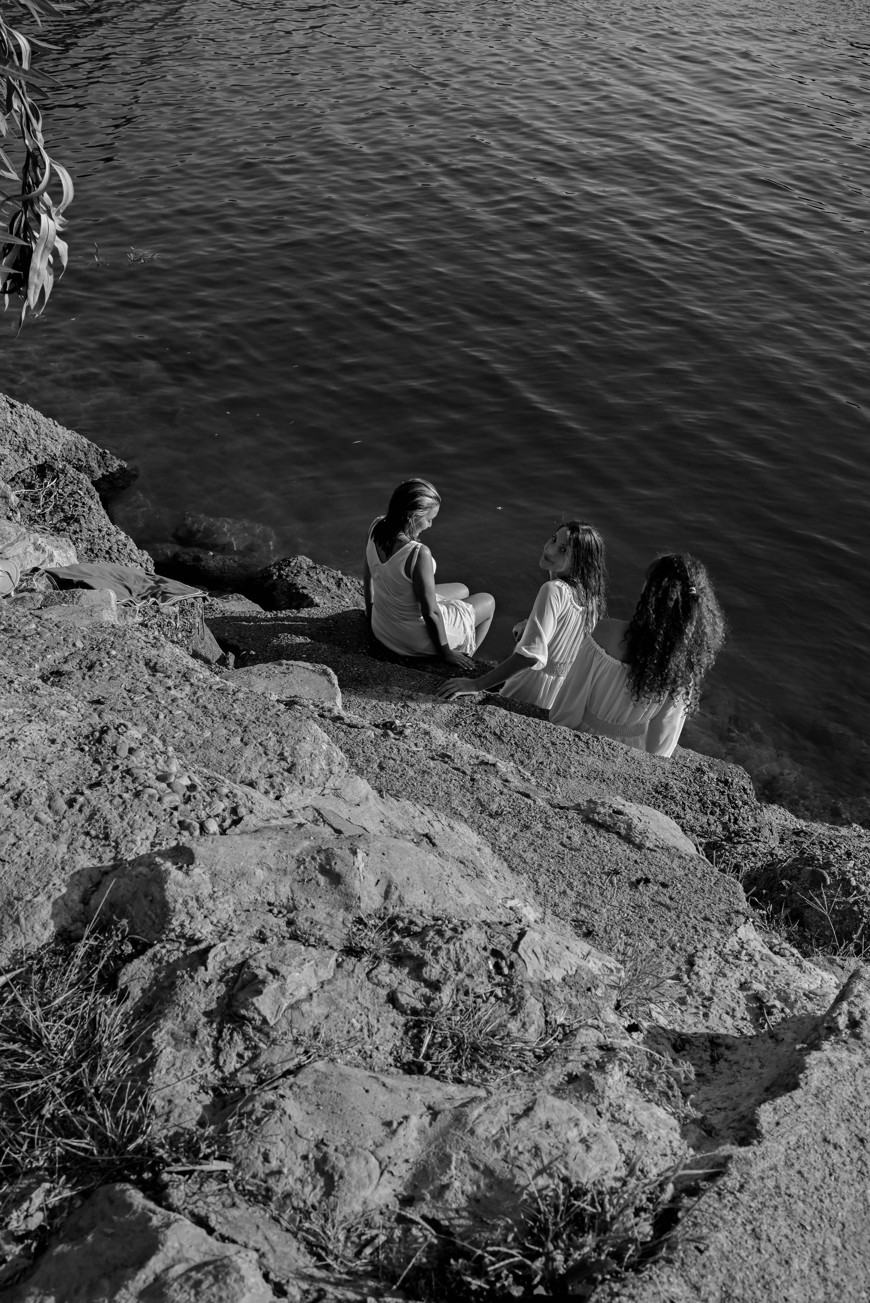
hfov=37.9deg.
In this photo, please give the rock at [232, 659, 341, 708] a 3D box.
[{"bbox_3d":[-0.594,0.141,5.080,0.400,0.130,0.220,9,39,12],"label":"rock"}]

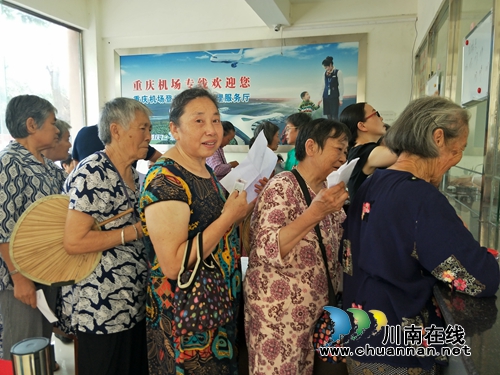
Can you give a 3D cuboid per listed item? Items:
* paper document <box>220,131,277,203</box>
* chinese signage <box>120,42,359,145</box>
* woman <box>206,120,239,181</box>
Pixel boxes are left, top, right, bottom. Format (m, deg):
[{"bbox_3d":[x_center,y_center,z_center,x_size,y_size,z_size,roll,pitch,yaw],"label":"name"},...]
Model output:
[{"bbox_3d":[-0.002,-0.068,1.230,0.170,0.260,0.070,30,-24,23],"label":"paper document"},{"bbox_3d":[-0.229,-1.011,4.106,2.803,1.051,0.050,2,7,15],"label":"chinese signage"},{"bbox_3d":[-0.270,0.208,3.188,0.430,1.560,0.460,1,7,10],"label":"woman"}]

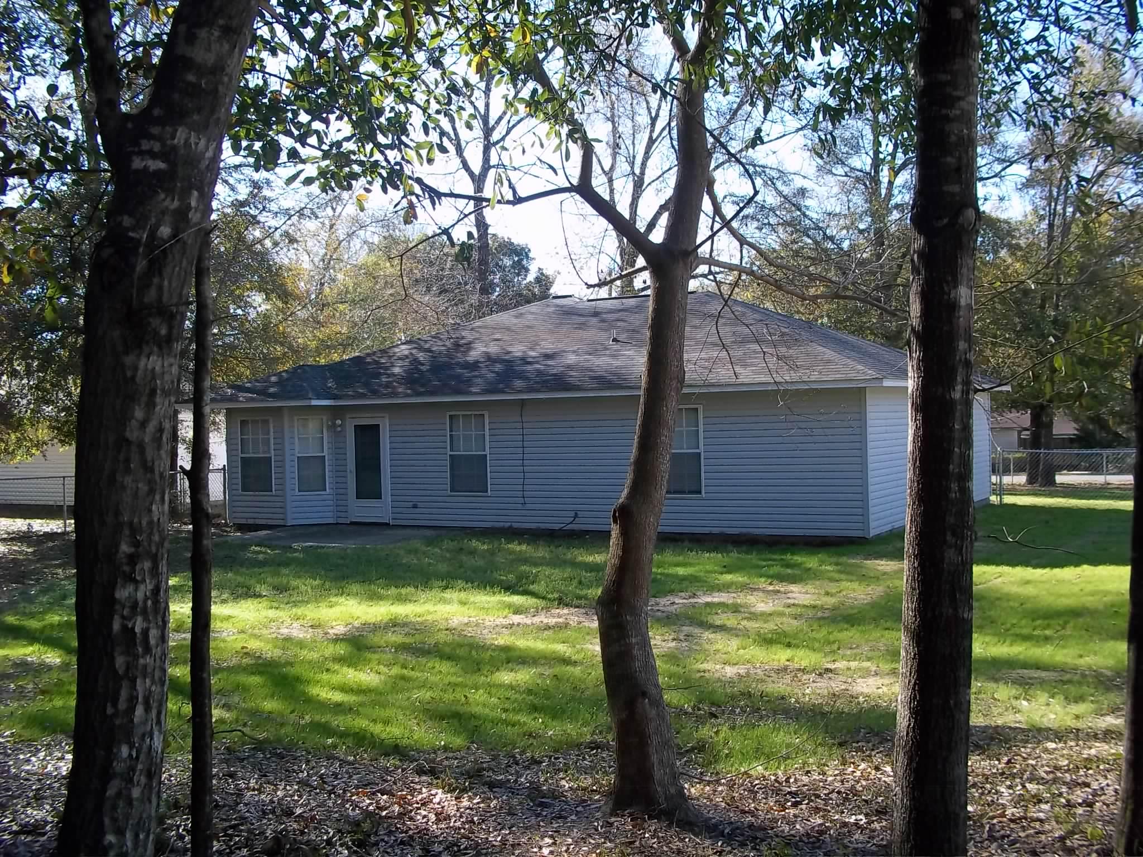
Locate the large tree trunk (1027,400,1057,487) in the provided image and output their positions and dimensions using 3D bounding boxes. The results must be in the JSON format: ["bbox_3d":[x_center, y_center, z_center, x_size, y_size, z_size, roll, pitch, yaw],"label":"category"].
[{"bbox_3d":[15.440,0.483,39.000,0.930,2.850,0.850,-2,0,0],"label":"large tree trunk"}]

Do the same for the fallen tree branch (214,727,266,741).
[{"bbox_3d":[-1.842,1.698,6.600,0.330,0.090,0.130,-2,0,0],"label":"fallen tree branch"}]

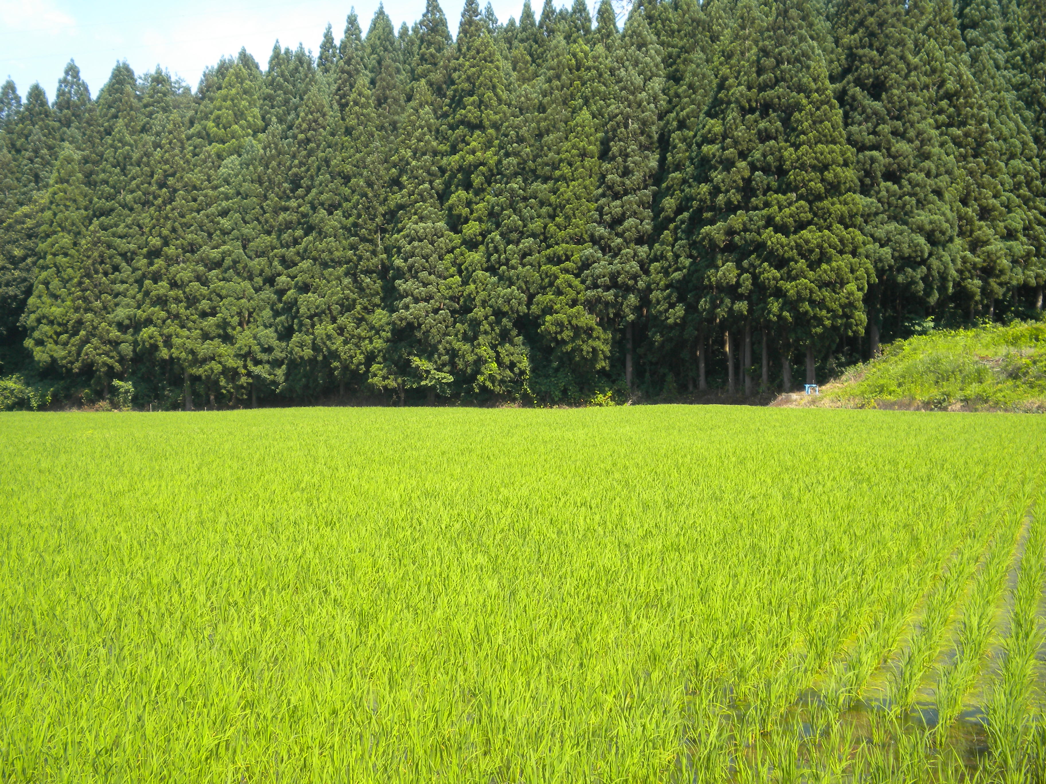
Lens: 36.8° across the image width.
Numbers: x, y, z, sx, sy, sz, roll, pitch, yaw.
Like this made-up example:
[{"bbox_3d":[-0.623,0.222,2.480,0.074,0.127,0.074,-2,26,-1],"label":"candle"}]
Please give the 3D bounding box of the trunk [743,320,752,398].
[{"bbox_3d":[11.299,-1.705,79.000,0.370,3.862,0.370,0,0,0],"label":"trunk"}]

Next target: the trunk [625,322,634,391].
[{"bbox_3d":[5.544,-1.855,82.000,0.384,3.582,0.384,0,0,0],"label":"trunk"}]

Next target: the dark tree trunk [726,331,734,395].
[{"bbox_3d":[10.526,-1.498,80.000,0.354,3.287,0.354,0,0,0],"label":"dark tree trunk"}]

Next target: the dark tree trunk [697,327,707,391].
[{"bbox_3d":[9.340,-1.727,82.000,0.384,3.326,0.384,0,0,0],"label":"dark tree trunk"}]

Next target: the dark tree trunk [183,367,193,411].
[{"bbox_3d":[-15.121,-0.129,71.000,0.351,1.994,0.351,0,0,0],"label":"dark tree trunk"}]

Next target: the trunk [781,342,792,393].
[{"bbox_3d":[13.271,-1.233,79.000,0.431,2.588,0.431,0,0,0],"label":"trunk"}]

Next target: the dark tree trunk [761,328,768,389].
[{"bbox_3d":[12.448,-1.727,81.000,0.358,3.159,0.358,0,0,0],"label":"dark tree trunk"}]

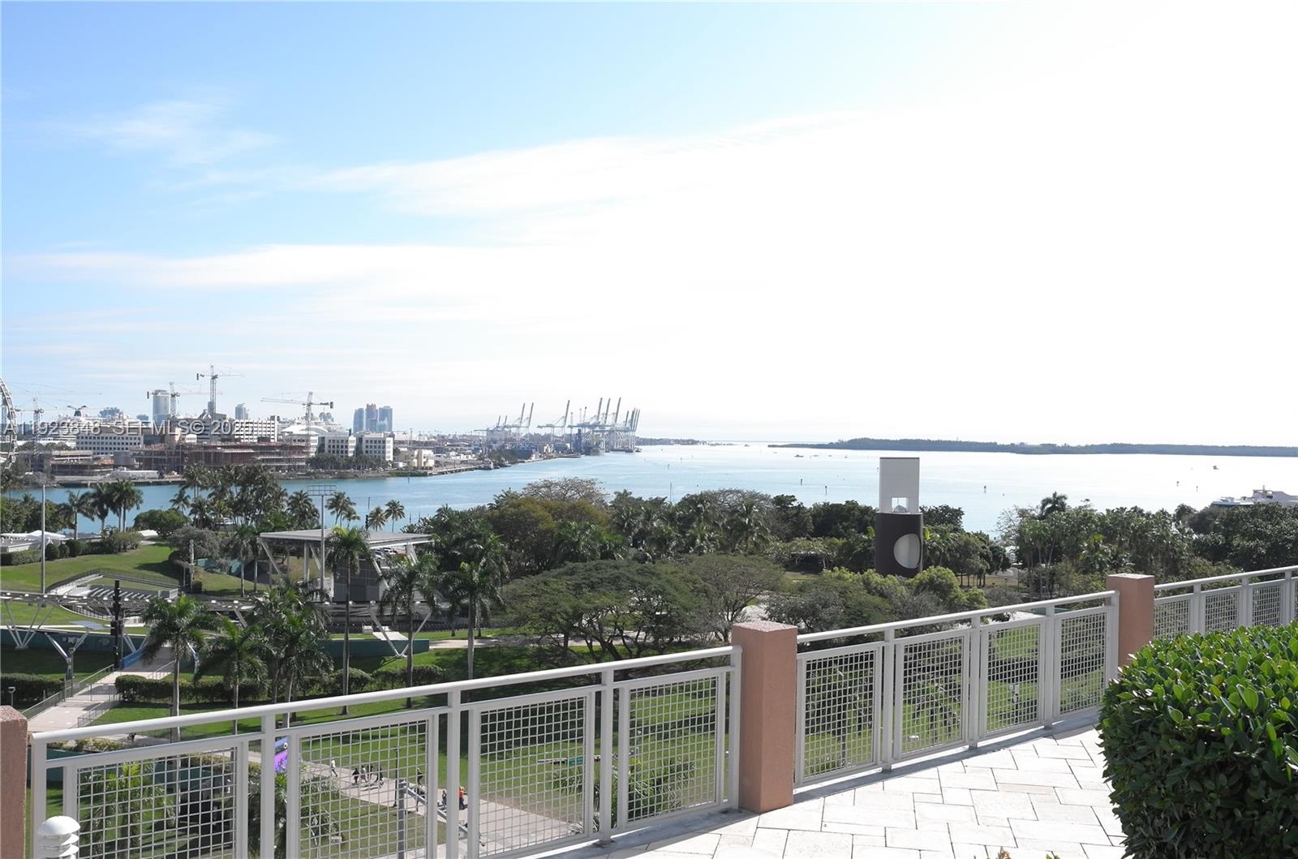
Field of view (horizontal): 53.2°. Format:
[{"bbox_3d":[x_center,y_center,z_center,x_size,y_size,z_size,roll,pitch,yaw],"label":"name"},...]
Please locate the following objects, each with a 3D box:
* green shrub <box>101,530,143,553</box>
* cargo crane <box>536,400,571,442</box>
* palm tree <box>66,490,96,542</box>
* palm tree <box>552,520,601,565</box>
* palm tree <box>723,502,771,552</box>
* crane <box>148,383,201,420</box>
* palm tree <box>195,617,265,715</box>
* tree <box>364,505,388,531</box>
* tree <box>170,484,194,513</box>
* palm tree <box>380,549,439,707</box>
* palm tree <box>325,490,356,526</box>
[{"bbox_3d":[-113.890,24.232,280.000,5.500,4.800,8.500,1,0,0],"label":"green shrub"},{"bbox_3d":[-200.188,-7.029,2720.000,74.000,100.000,27.000,1,0,-17],"label":"cargo crane"},{"bbox_3d":[-147.139,23.248,334.962,8.000,15.006,8.000,1,0,0],"label":"palm tree"},{"bbox_3d":[-13.019,24.737,229.957,8.644,17.404,8.644,1,0,0],"label":"palm tree"},{"bbox_3d":[19.481,24.190,259.950,9.364,19.868,9.364,1,0,0],"label":"palm tree"},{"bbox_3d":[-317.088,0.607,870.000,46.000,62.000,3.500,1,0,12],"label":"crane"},{"bbox_3d":[-35.257,24.089,108.958,5.974,16.756,5.974,1,0,0],"label":"palm tree"},{"bbox_3d":[-80.100,27.780,379.970,6.800,9.710,6.800,1,0,0],"label":"tree"},{"bbox_3d":[-132.965,23.858,367.959,6.627,16.583,6.627,1,0,0],"label":"tree"},{"bbox_3d":[-27.220,22.774,147.000,7.000,17.400,7.000,1,0,0],"label":"palm tree"},{"bbox_3d":[-90.540,25.330,379.960,8.800,14.340,8.800,1,0,0],"label":"palm tree"}]

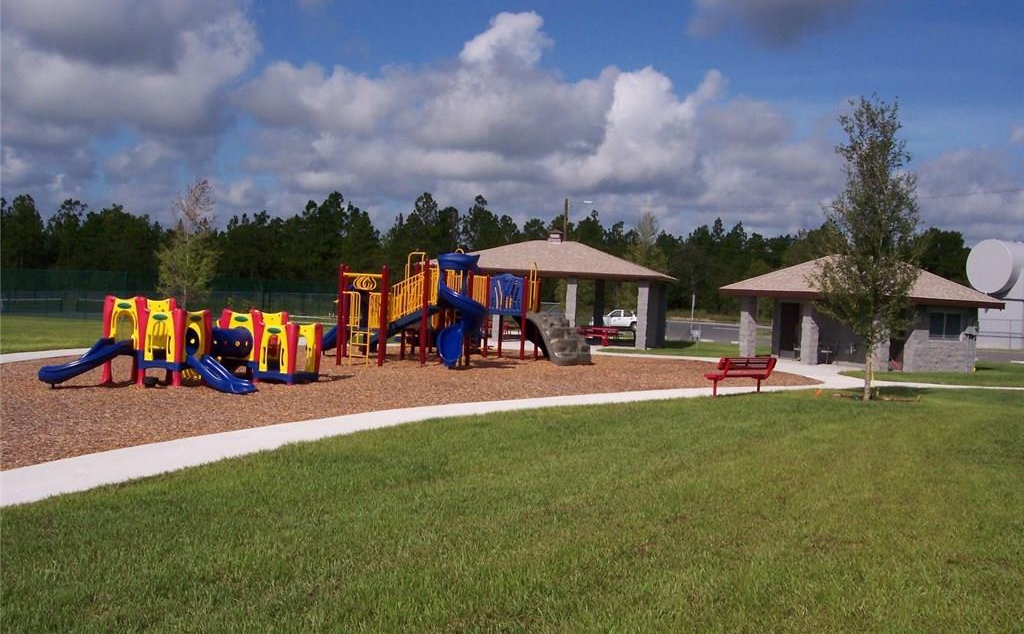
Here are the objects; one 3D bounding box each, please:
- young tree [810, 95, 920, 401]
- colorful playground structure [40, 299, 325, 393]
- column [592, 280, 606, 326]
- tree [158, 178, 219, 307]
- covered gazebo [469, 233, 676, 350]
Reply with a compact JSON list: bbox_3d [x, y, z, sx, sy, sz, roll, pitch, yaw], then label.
[{"bbox_3d":[7.466,-1.418,23.446,2.150,6.280,2.100,3,1,0],"label":"young tree"},{"bbox_3d":[-5.464,0.431,19.608,4.900,1.530,3.100,2,1,-44],"label":"colorful playground structure"},{"bbox_3d":[4.268,-0.224,54.951,0.412,2.957,0.412,3,1,14],"label":"column"},{"bbox_3d":[-12.458,-2.358,43.013,2.350,6.000,2.300,3,1,0],"label":"tree"},{"bbox_3d":[1.940,-1.416,51.767,10.548,5.200,8.563,3,1,14],"label":"covered gazebo"}]

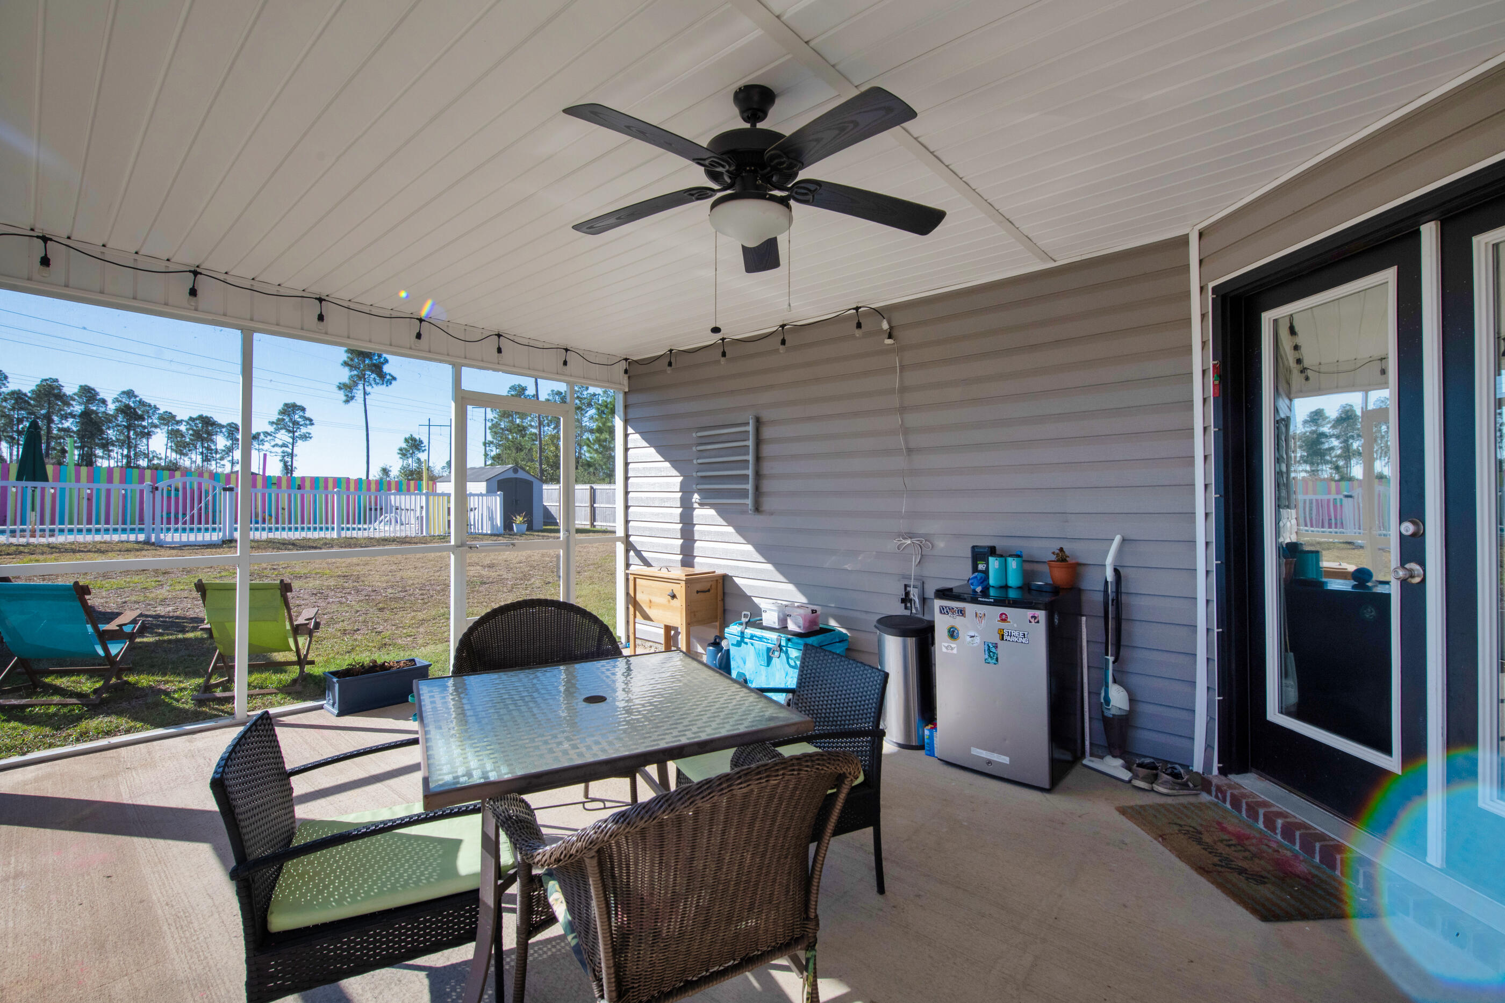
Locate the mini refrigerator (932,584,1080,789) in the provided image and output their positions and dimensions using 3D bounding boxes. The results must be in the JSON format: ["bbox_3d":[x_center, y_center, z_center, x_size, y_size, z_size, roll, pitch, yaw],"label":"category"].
[{"bbox_3d":[1.281,0.869,3.115,0.530,0.815,0.500,0,0,42],"label":"mini refrigerator"}]

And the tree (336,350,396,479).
[{"bbox_3d":[-36.960,-6.600,60.000,5.000,17.500,5.000,0,0,-32],"label":"tree"}]

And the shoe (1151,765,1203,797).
[{"bbox_3d":[1.918,1.242,2.820,0.240,0.105,0.095,0,0,-15],"label":"shoe"}]

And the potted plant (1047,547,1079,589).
[{"bbox_3d":[1.545,0.337,3.115,0.145,0.200,0.145,0,-1,42],"label":"potted plant"}]

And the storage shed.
[{"bbox_3d":[-10.800,-0.040,25.700,4.400,2.500,2.480,0,-1,44],"label":"storage shed"}]

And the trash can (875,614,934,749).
[{"bbox_3d":[0.862,0.959,3.368,0.350,0.640,0.320,0,0,0],"label":"trash can"}]

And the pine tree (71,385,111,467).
[{"bbox_3d":[-71.800,-5.249,68.000,3.600,14.000,3.600,0,-1,44],"label":"pine tree"}]

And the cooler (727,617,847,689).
[{"bbox_3d":[0.220,1.078,4.050,0.660,0.450,0.420,0,-1,44],"label":"cooler"}]

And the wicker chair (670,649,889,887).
[{"bbox_3d":[0.060,0.915,2.157,0.580,0.750,0.570,0,0,-30],"label":"wicker chair"}]

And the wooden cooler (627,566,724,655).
[{"bbox_3d":[-0.598,0.908,4.880,0.710,0.765,0.430,0,0,42],"label":"wooden cooler"}]

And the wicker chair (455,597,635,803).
[{"bbox_3d":[-0.800,0.846,2.460,0.660,0.860,0.650,0,0,-27],"label":"wicker chair"}]

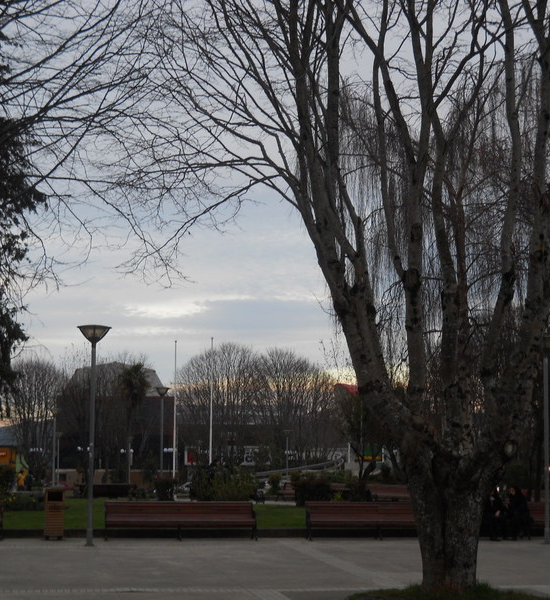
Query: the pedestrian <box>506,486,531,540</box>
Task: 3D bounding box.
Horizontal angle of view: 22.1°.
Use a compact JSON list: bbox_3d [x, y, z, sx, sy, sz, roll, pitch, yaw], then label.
[{"bbox_3d":[5.302,4.695,31.011,0.500,1.140,0.660,-3,-8,30],"label":"pedestrian"}]

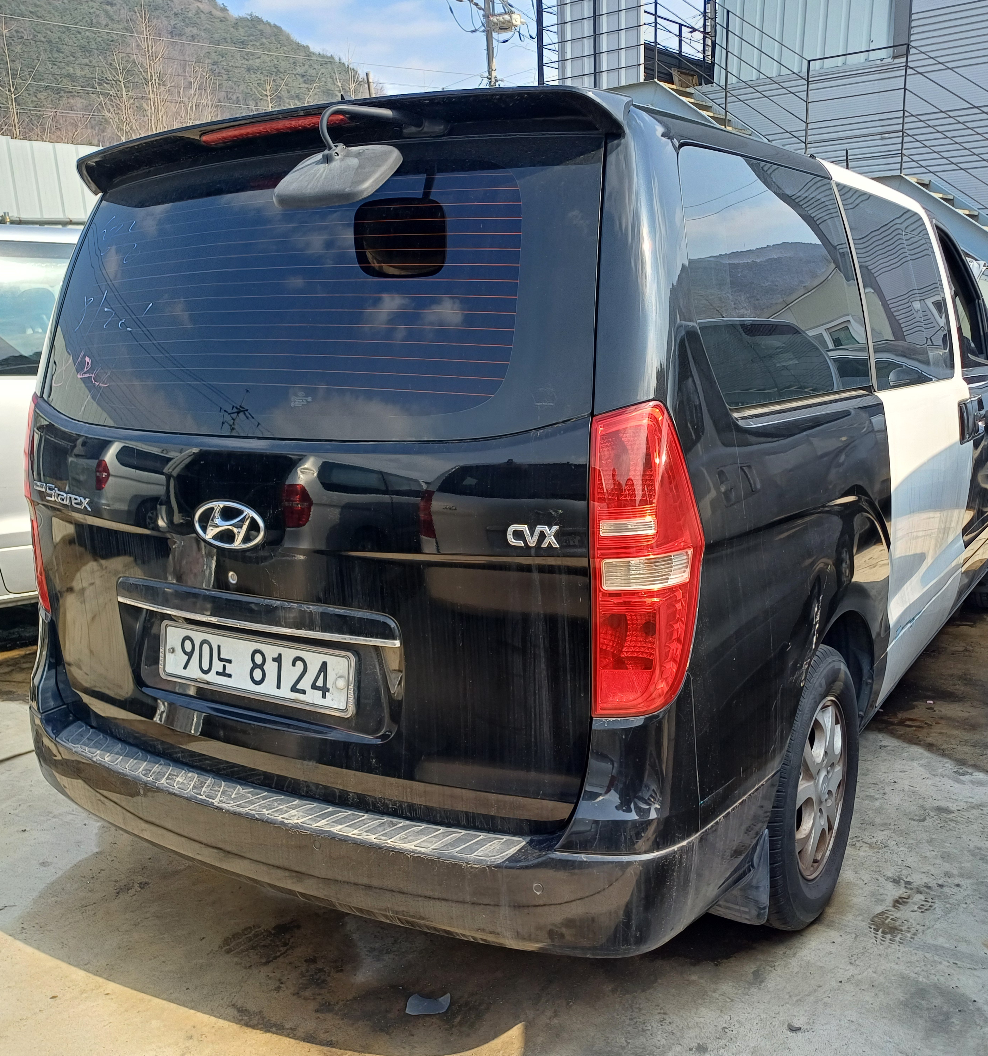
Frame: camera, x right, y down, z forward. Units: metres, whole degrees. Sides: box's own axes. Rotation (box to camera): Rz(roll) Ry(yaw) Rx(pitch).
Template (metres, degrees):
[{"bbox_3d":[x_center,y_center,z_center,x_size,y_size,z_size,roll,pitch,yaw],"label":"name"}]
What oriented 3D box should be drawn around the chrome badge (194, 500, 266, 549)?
[{"bbox_3d":[-0.530,-0.005,2.042,0.198,0.100,0.020,4,3,33],"label":"chrome badge"}]

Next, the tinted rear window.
[{"bbox_3d":[-0.457,-0.485,2.080,1.533,0.589,0.132,4,-7,33],"label":"tinted rear window"}]

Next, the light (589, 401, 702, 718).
[{"bbox_3d":[0.254,0.058,1.678,0.183,0.538,0.173,4,13,33],"label":"light"}]

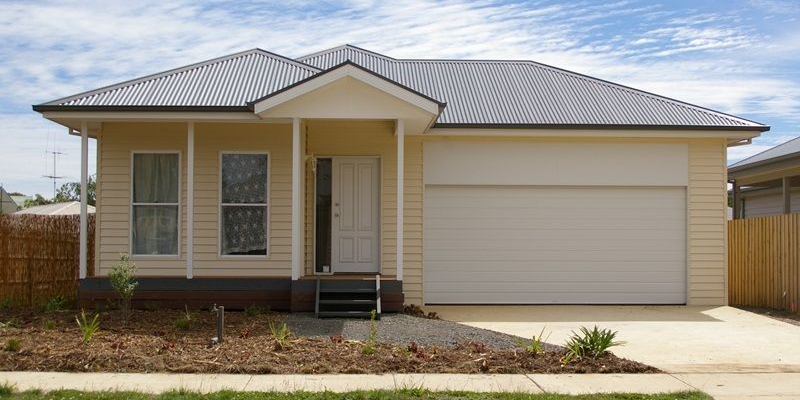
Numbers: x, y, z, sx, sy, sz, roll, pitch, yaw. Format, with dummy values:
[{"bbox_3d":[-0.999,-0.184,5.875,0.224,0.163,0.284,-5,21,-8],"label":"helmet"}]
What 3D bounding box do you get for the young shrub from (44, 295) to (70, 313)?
[{"bbox_3d":[-5.467,1.646,16.995,0.430,0.279,0.430,0,-2,-2],"label":"young shrub"}]

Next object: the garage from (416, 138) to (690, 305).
[{"bbox_3d":[2.680,0.499,21.585,4.780,2.910,5.200,0,-2,-2],"label":"garage"}]

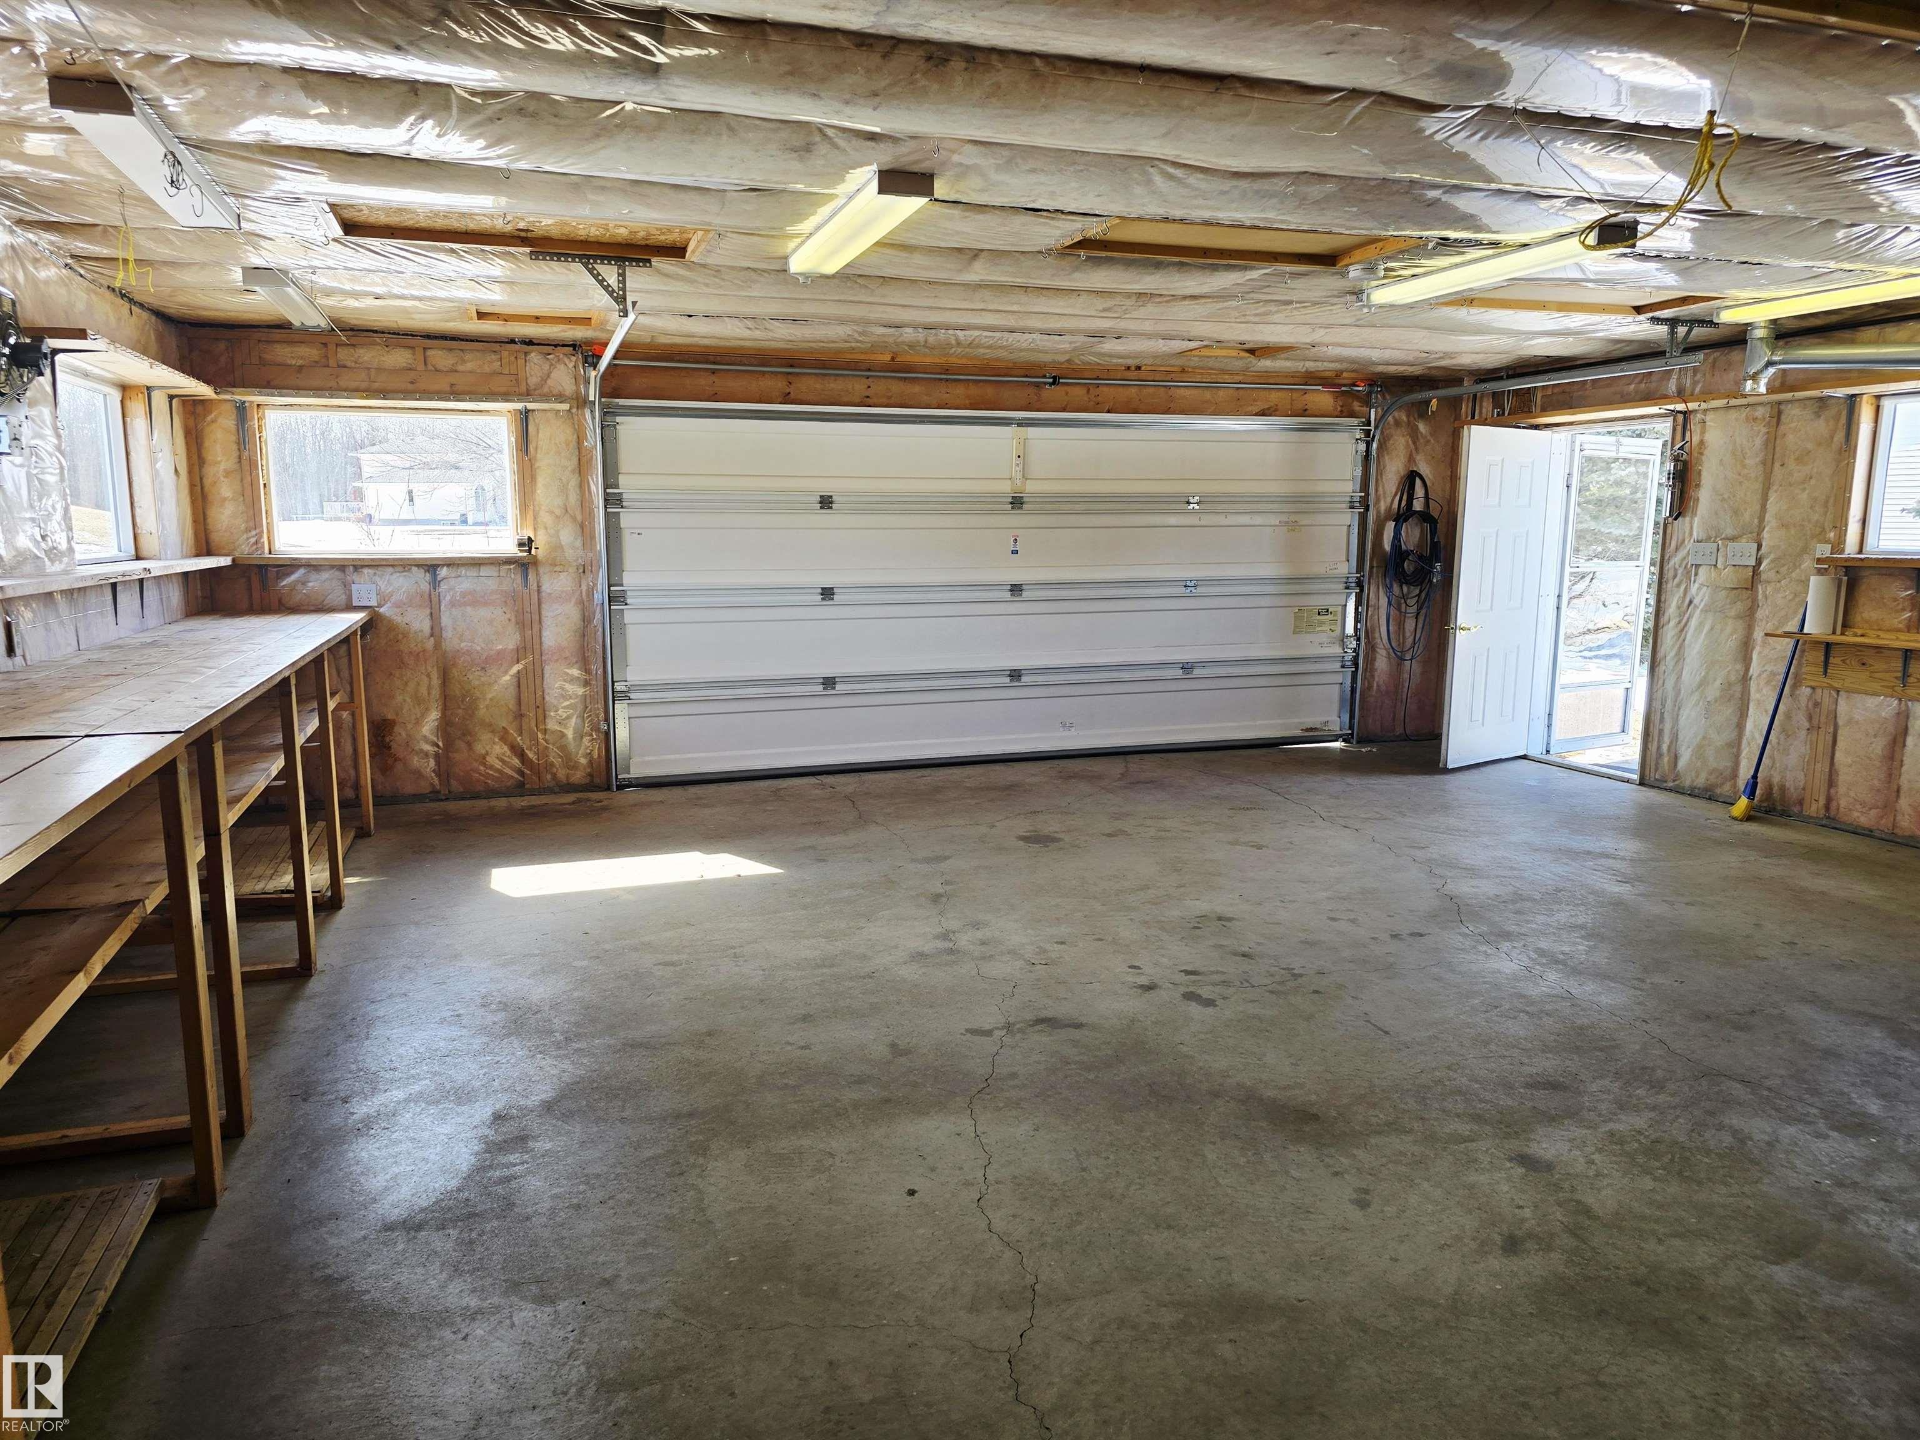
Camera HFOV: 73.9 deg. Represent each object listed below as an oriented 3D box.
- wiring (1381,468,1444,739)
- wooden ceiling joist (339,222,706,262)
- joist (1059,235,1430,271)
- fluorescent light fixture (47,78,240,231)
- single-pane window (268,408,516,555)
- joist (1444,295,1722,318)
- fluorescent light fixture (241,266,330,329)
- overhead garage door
[{"bbox_3d":[3.112,-0.776,8.750,0.450,1.840,0.130,-3,9,-18],"label":"wiring"},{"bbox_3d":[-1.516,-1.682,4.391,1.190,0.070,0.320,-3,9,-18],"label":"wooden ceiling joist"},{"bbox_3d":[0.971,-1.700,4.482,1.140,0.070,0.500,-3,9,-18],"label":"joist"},{"bbox_3d":[-2.151,-1.488,3.435,0.165,0.068,1.210,-3,10,-19],"label":"fluorescent light fixture"},{"bbox_3d":[-3.002,-1.253,6.791,1.224,0.760,0.090,-3,9,-18],"label":"single-pane window"},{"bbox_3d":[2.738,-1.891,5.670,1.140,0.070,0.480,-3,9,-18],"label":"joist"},{"bbox_3d":[-2.880,-1.797,5.498,0.165,0.067,1.210,-3,10,-19],"label":"fluorescent light fixture"},{"bbox_3d":[0.395,-0.825,7.897,4.900,2.130,0.100,-3,9,-18],"label":"overhead garage door"}]

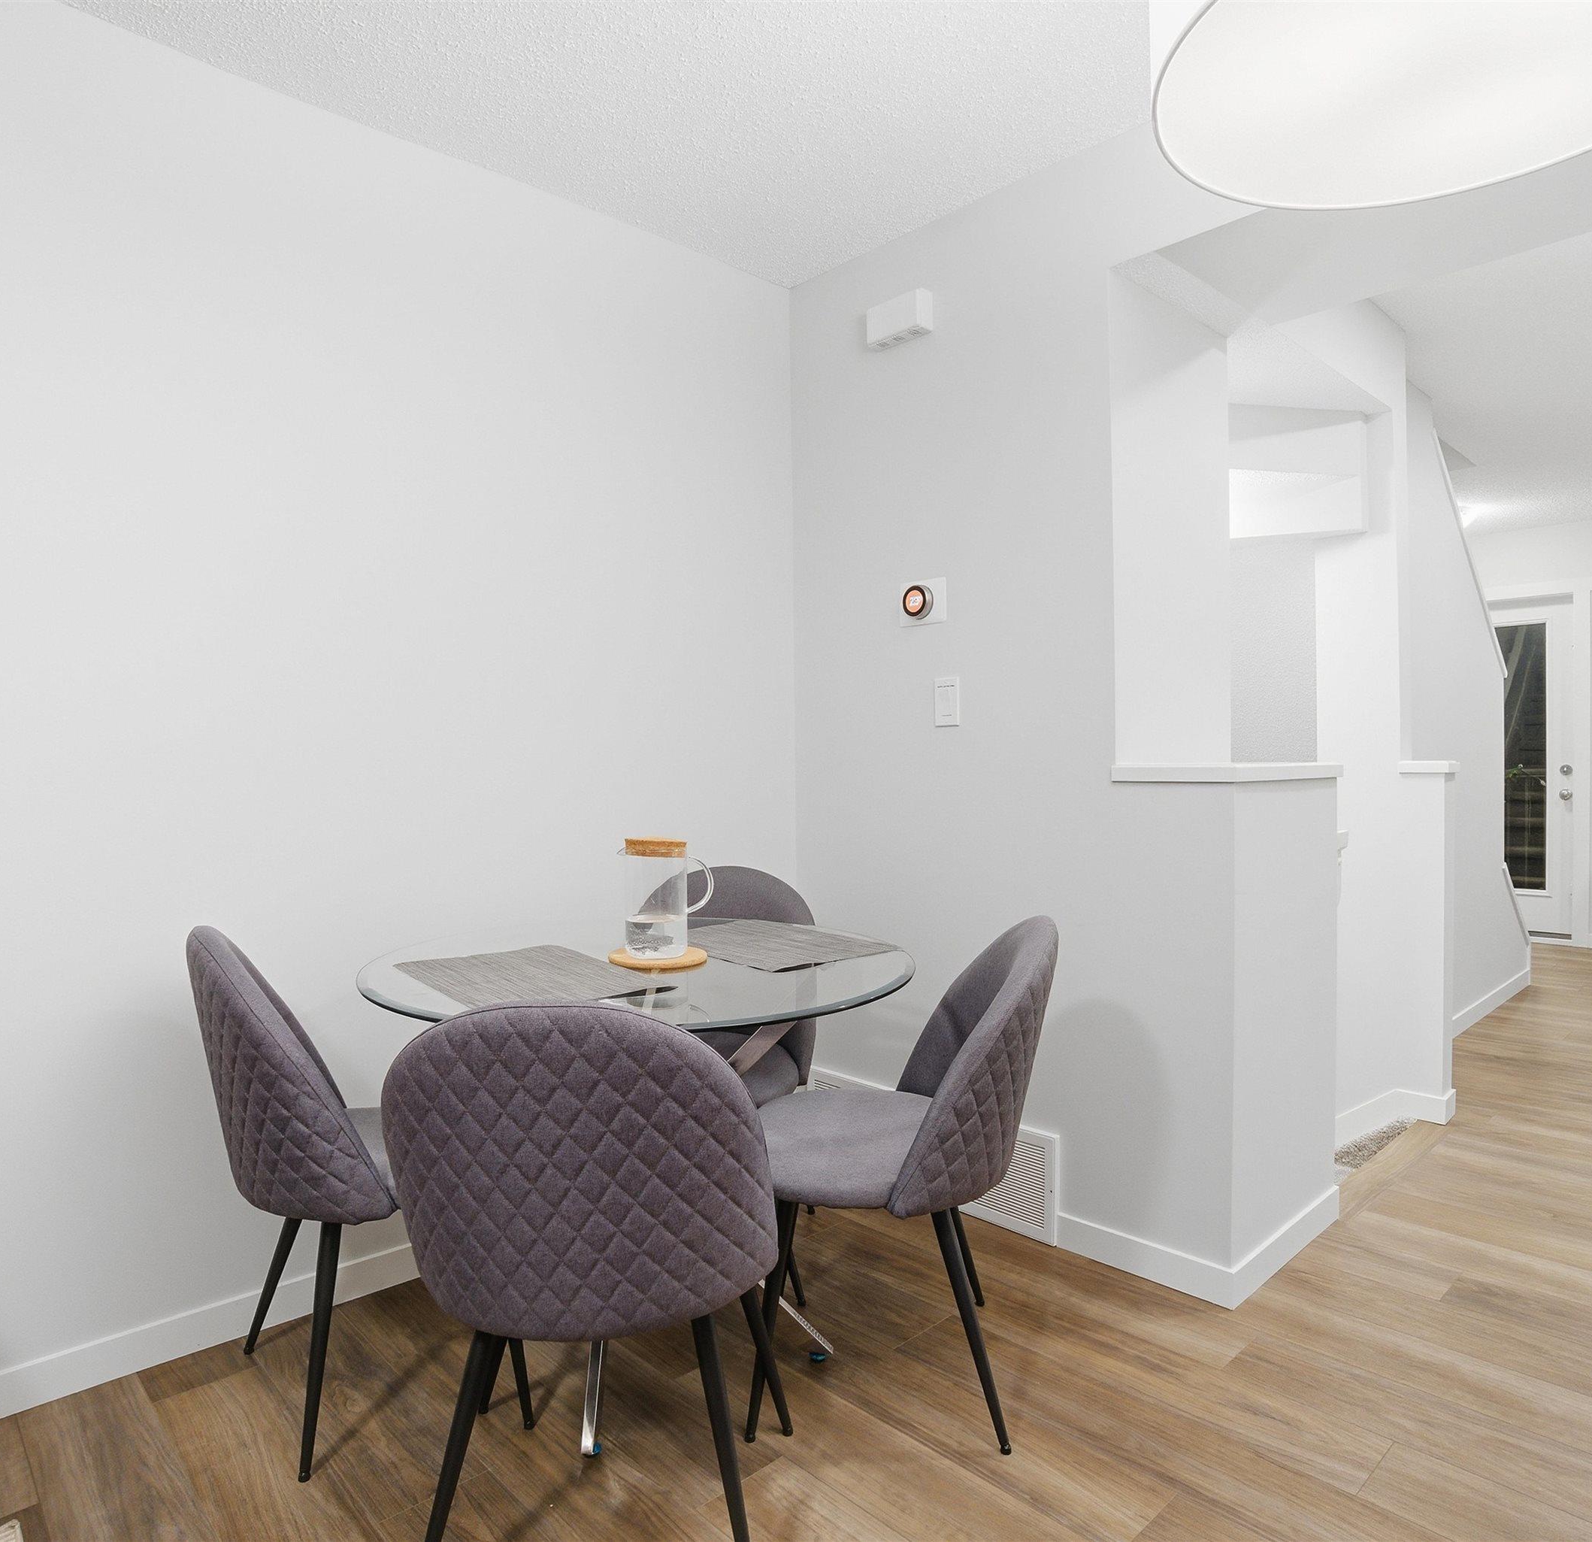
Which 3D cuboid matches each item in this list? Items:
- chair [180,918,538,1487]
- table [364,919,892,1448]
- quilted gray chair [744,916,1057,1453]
[{"bbox_3d":[-0.789,0.684,1.743,0.530,0.830,0.490,-1,1,-34],"label":"chair"},{"bbox_3d":[-0.276,0.723,1.800,0.990,0.740,0.990,-1,1,0],"label":"table"},{"bbox_3d":[0.190,0.674,1.766,0.530,0.830,0.490,0,1,8],"label":"quilted gray chair"}]

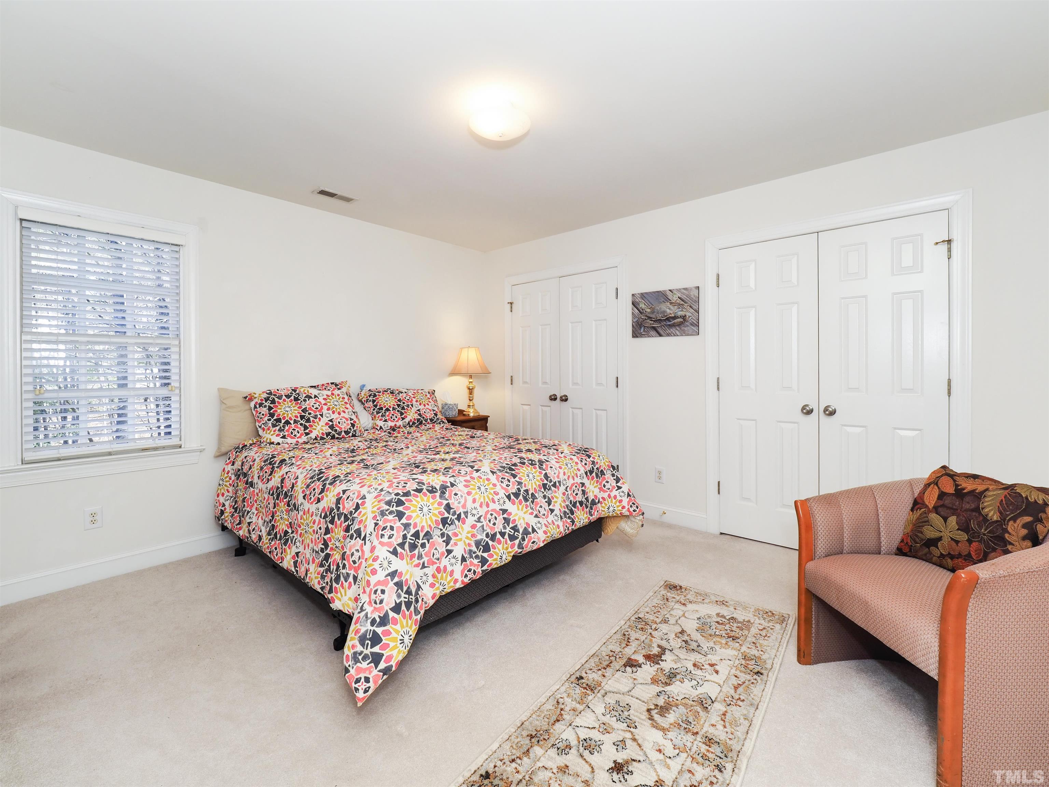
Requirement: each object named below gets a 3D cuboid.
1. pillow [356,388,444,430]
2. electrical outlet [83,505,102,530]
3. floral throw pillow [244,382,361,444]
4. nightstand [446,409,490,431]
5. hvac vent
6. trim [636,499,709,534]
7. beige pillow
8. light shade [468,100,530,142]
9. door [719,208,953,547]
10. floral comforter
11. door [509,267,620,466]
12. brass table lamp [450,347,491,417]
[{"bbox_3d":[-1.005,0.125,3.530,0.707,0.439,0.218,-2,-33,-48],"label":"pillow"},{"bbox_3d":[-2.428,0.704,2.391,0.010,0.116,0.073,1,2,45],"label":"electrical outlet"},{"bbox_3d":[-1.512,0.134,2.900,0.630,0.430,0.180,-1,-28,-39],"label":"floral throw pillow"},{"bbox_3d":[-0.604,0.575,3.864,0.410,0.770,0.410,1,2,45],"label":"nightstand"},{"bbox_3d":[-1.381,-1.445,3.103,0.140,0.020,0.290,1,2,45],"label":"hvac vent"},{"bbox_3d":[1.114,0.961,3.365,0.644,0.120,0.022,1,2,39],"label":"trim"},{"bbox_3d":[-1.833,0.177,2.944,0.159,0.459,0.570,-15,-9,42],"label":"beige pillow"},{"bbox_3d":[-0.119,-1.329,2.086,0.316,0.133,0.316,0,1,0],"label":"light shade"},{"bbox_3d":[1.897,0.011,2.736,1.198,2.075,0.045,1,2,39],"label":"door"},{"bbox_3d":[-0.654,0.656,2.737,2.001,0.734,1.866,1,2,41],"label":"floral comforter"},{"bbox_3d":[0.346,-0.051,4.013,1.198,2.075,0.045,1,2,39],"label":"door"},{"bbox_3d":[-0.524,-0.117,4.050,0.405,0.665,0.405,0,1,0],"label":"brass table lamp"}]

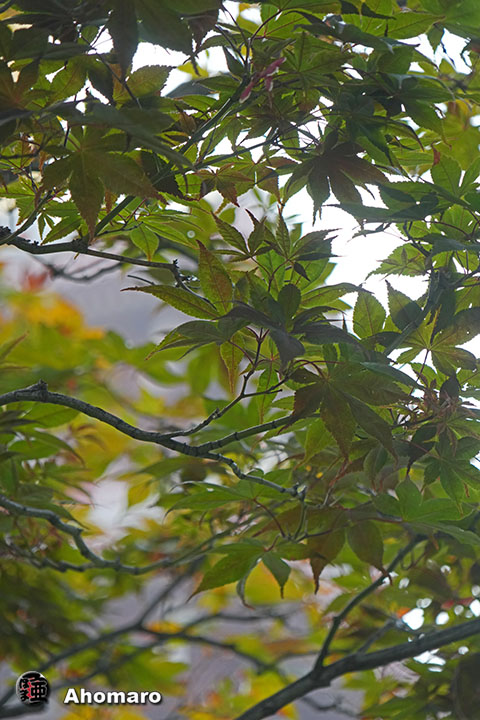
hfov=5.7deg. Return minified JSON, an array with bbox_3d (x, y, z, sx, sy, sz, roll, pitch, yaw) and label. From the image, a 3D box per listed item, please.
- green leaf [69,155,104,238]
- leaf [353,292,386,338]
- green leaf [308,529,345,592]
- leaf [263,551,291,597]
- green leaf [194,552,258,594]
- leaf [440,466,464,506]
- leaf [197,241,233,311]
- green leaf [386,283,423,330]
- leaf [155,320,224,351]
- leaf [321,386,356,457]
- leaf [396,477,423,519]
[{"bbox_3d":[-0.094,-0.100,2.950,0.020,0.053,0.014,-3,0,0],"label":"green leaf"},{"bbox_3d":[0.082,-0.029,3.060,0.020,0.030,0.012,-10,0,0],"label":"leaf"},{"bbox_3d":[0.051,0.117,2.800,0.021,0.038,0.011,0,-8,0],"label":"green leaf"},{"bbox_3d":[0.021,0.126,2.800,0.016,0.027,0.011,0,-8,0],"label":"leaf"},{"bbox_3d":[-0.009,0.125,2.800,0.042,0.028,0.014,0,-8,0],"label":"green leaf"},{"bbox_3d":[0.125,0.075,2.820,0.014,0.027,0.010,0,-8,0],"label":"leaf"},{"bbox_3d":[-0.017,-0.053,3.020,0.018,0.047,0.012,-20,0,0],"label":"leaf"},{"bbox_3d":[0.103,-0.034,3.060,0.018,0.035,0.012,-28,0,0],"label":"green leaf"},{"bbox_3d":[-0.031,-0.013,2.800,0.043,0.019,0.016,0,-8,0],"label":"leaf"},{"bbox_3d":[0.061,0.039,2.980,0.019,0.046,0.013,-13,0,0],"label":"leaf"},{"bbox_3d":[0.100,0.080,2.820,0.015,0.026,0.012,0,-8,0],"label":"leaf"}]

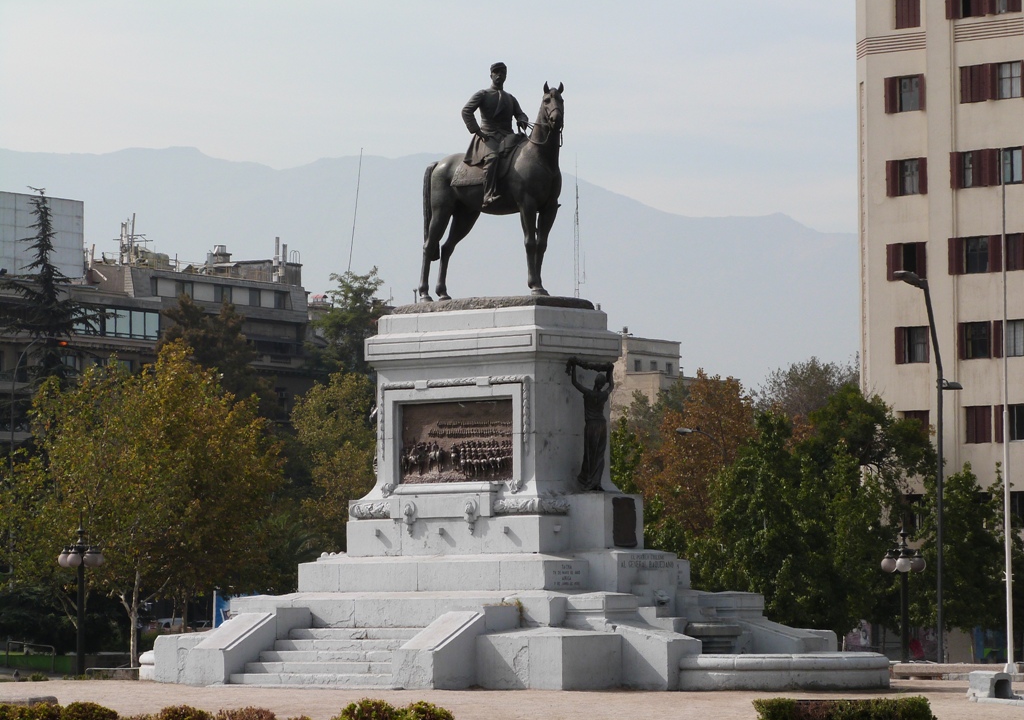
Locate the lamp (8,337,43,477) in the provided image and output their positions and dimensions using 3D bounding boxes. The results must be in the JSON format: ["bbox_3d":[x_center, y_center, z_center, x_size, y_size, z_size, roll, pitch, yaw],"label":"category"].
[{"bbox_3d":[-16.492,4.851,145.000,1.400,11.300,0.350,0,-4,0],"label":"lamp"}]

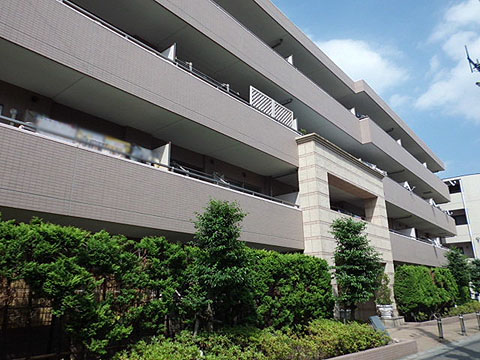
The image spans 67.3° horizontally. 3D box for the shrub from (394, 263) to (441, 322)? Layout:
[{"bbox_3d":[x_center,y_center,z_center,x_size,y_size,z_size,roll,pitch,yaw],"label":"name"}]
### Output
[{"bbox_3d":[8.874,5.476,17.741,1.050,2.340,5.700,-16,-23,38],"label":"shrub"}]

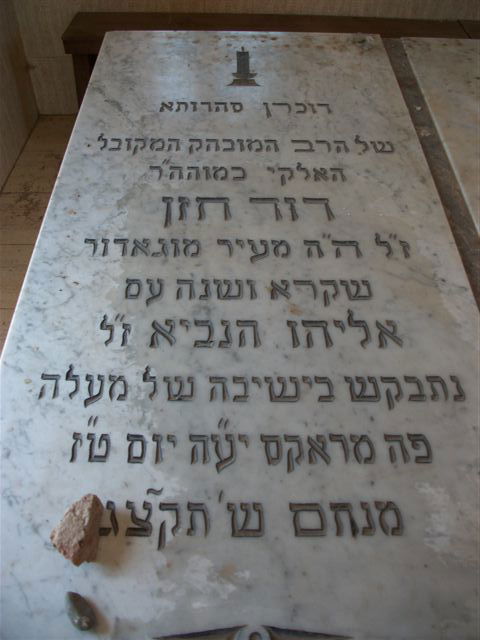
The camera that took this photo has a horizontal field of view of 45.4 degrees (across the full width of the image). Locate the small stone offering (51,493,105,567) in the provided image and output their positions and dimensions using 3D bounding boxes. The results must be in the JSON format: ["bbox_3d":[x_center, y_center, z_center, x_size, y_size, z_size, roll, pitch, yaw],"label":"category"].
[{"bbox_3d":[-0.225,0.295,0.809,0.061,0.051,0.082,18,52,14],"label":"small stone offering"}]

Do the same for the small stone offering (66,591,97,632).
[{"bbox_3d":[-0.210,0.383,0.754,0.029,0.023,0.055,-33,58,-25],"label":"small stone offering"}]

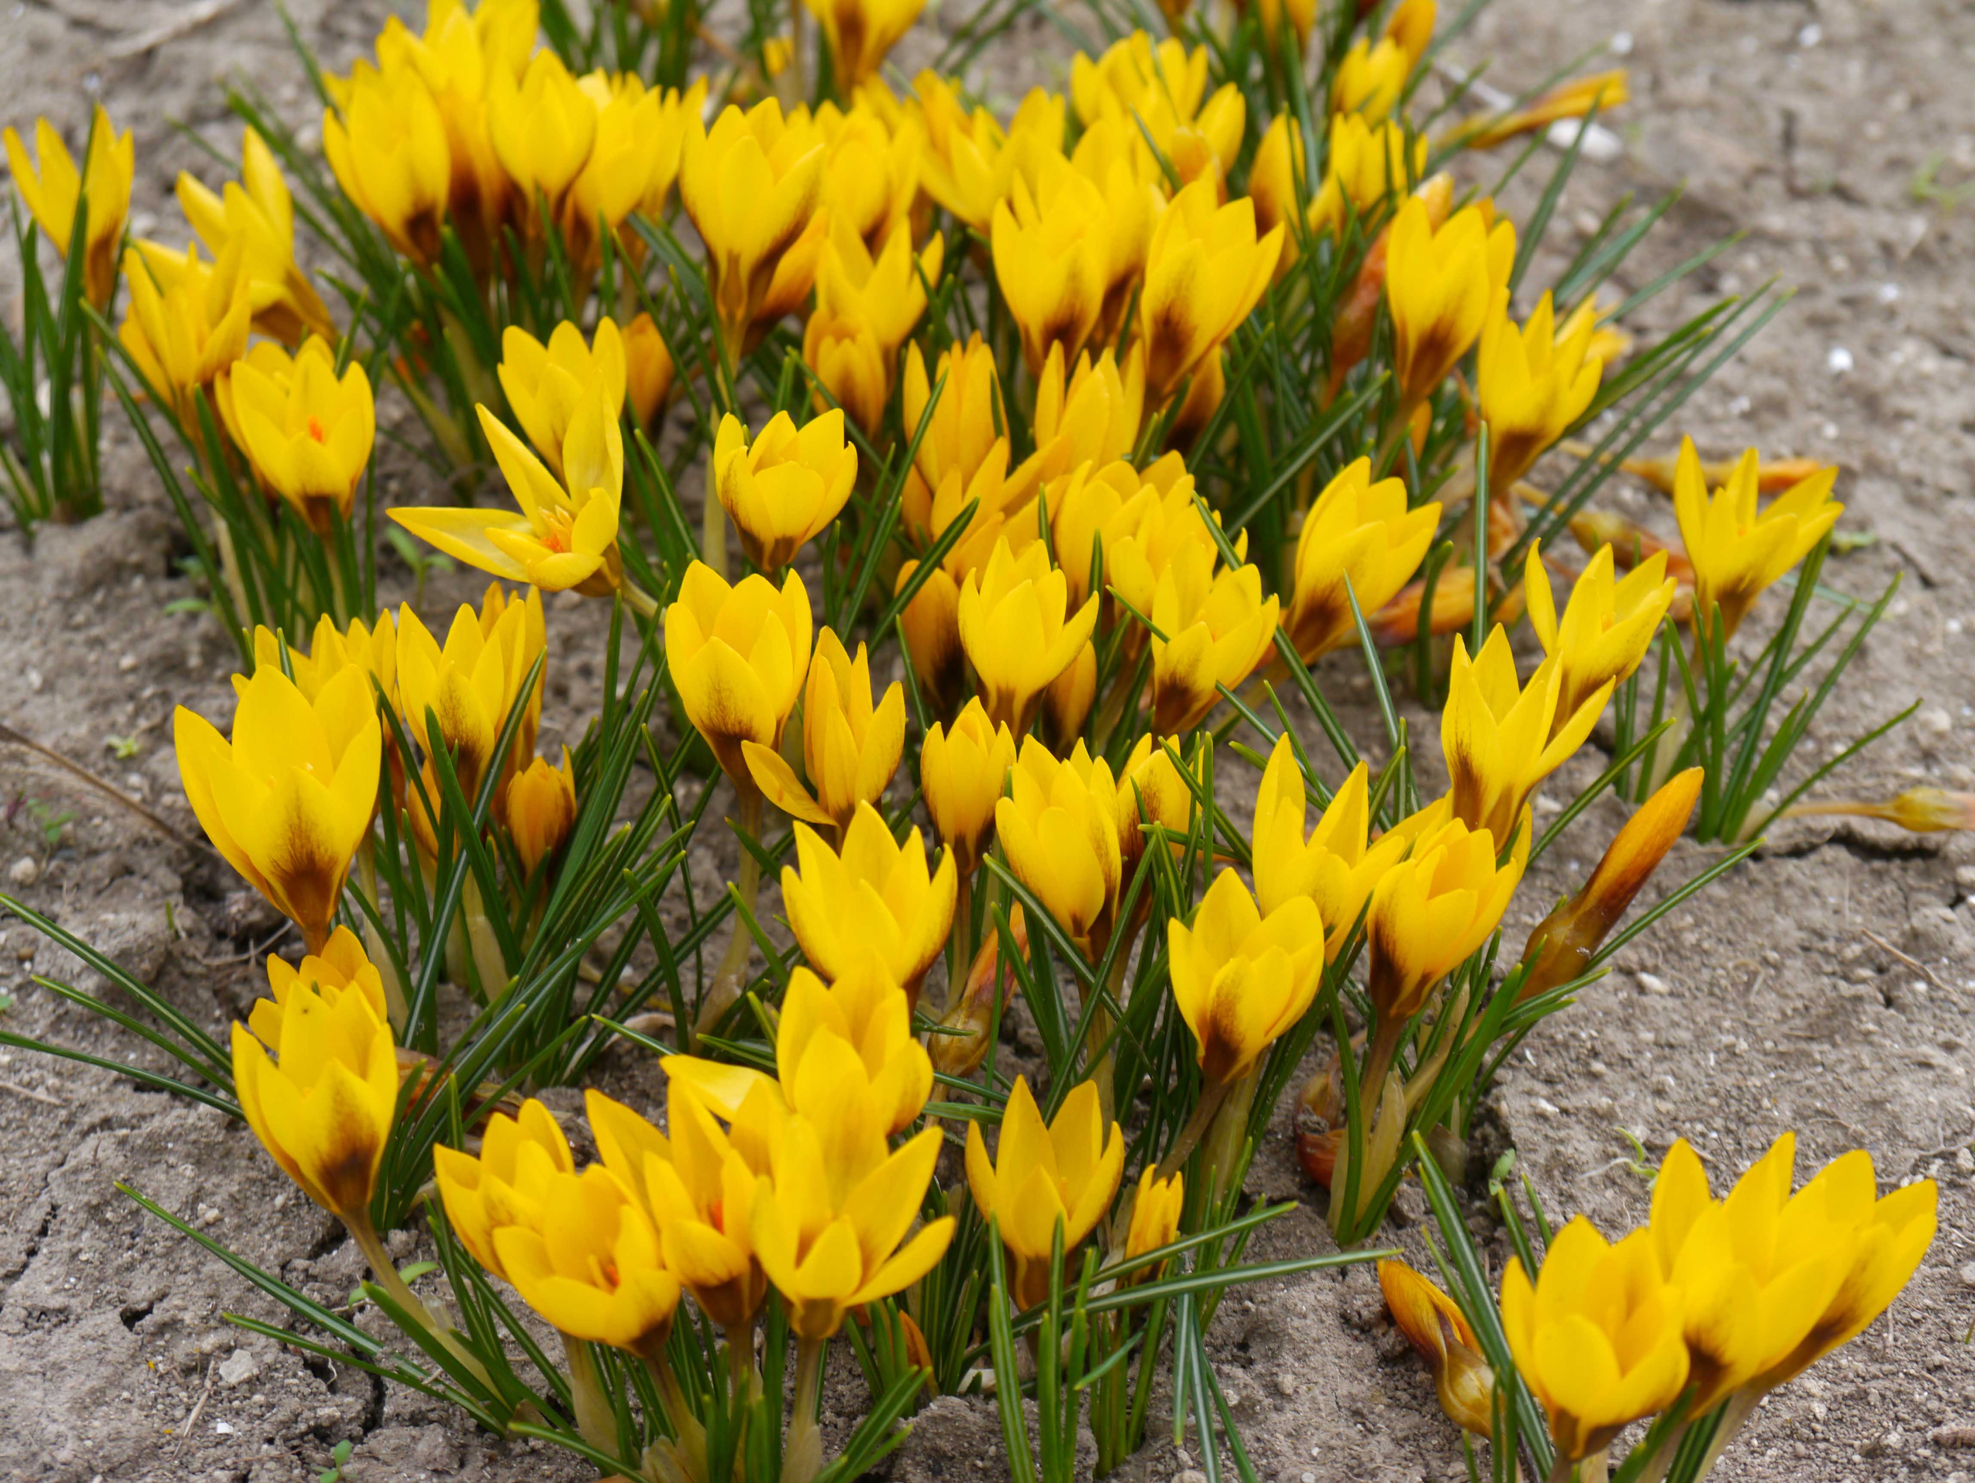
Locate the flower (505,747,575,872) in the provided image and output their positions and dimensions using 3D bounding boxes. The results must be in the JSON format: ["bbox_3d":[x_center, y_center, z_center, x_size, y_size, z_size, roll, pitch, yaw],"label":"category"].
[{"bbox_3d":[-0.078,0.013,0.720,0.012,0.027,0.012,0,36,0],"label":"flower"}]

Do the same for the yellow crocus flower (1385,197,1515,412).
[{"bbox_3d":[0.089,-0.086,0.825,0.024,0.044,0.023,11,35,-8],"label":"yellow crocus flower"}]

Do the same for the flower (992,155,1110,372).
[{"bbox_3d":[0.014,-0.104,0.910,0.027,0.048,0.027,-2,32,1],"label":"flower"}]

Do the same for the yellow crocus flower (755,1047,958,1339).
[{"bbox_3d":[-0.023,0.072,0.625,0.030,0.047,0.029,6,36,-5],"label":"yellow crocus flower"}]

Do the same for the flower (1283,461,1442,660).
[{"bbox_3d":[0.081,-0.038,0.945,0.030,0.045,0.030,27,35,0],"label":"flower"}]

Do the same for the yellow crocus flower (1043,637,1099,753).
[{"bbox_3d":[0.017,-0.009,0.940,0.017,0.031,0.017,4,38,0],"label":"yellow crocus flower"}]

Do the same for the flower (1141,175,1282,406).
[{"bbox_3d":[0.052,-0.102,0.971,0.031,0.052,0.031,11,37,-9],"label":"flower"}]

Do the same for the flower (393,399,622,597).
[{"bbox_3d":[-0.094,-0.043,0.803,0.043,0.032,0.035,-21,49,14],"label":"flower"}]

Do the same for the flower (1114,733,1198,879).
[{"bbox_3d":[0.028,0.014,0.710,0.015,0.035,0.014,8,36,-6],"label":"flower"}]

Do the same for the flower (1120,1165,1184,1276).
[{"bbox_3d":[0.025,0.077,0.650,0.010,0.024,0.009,8,36,-6],"label":"flower"}]

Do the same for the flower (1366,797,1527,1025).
[{"bbox_3d":[0.079,0.032,0.706,0.025,0.039,0.025,15,31,-9],"label":"flower"}]

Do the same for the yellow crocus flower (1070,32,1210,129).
[{"bbox_3d":[0.041,-0.167,1.110,0.036,0.041,0.036,0,38,0],"label":"yellow crocus flower"}]

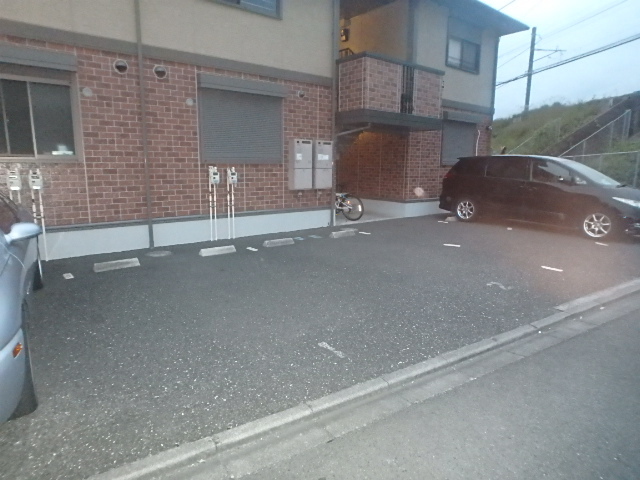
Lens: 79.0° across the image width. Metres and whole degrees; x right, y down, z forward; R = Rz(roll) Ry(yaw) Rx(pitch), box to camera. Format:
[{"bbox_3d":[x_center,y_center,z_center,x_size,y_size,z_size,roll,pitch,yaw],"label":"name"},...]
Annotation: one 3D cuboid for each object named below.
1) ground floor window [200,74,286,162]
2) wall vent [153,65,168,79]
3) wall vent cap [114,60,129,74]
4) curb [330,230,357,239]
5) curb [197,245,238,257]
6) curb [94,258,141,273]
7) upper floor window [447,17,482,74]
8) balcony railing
[{"bbox_3d":[-1.390,-2.192,7.287,1.776,1.514,0.140,-8,13,-37],"label":"ground floor window"},{"bbox_3d":[-2.565,-2.712,6.277,0.188,0.194,0.090,-8,13,-37],"label":"wall vent"},{"bbox_3d":[-3.020,-2.646,5.934,0.188,0.194,0.090,-8,13,-37],"label":"wall vent cap"},{"bbox_3d":[0.454,-0.139,7.739,0.612,0.110,0.140,-8,13,-37],"label":"curb"},{"bbox_3d":[-1.614,0.161,6.182,0.580,0.110,0.140,-8,13,-37],"label":"curb"},{"bbox_3d":[-2.763,0.330,5.313,0.568,0.110,0.140,-8,13,-37],"label":"curb"},{"bbox_3d":[4.136,-5.486,10.992,1.688,1.273,0.130,-8,13,-37],"label":"upper floor window"},{"bbox_3d":[1.699,-3.298,9.041,2.740,1.394,0.804,-8,13,-37],"label":"balcony railing"}]

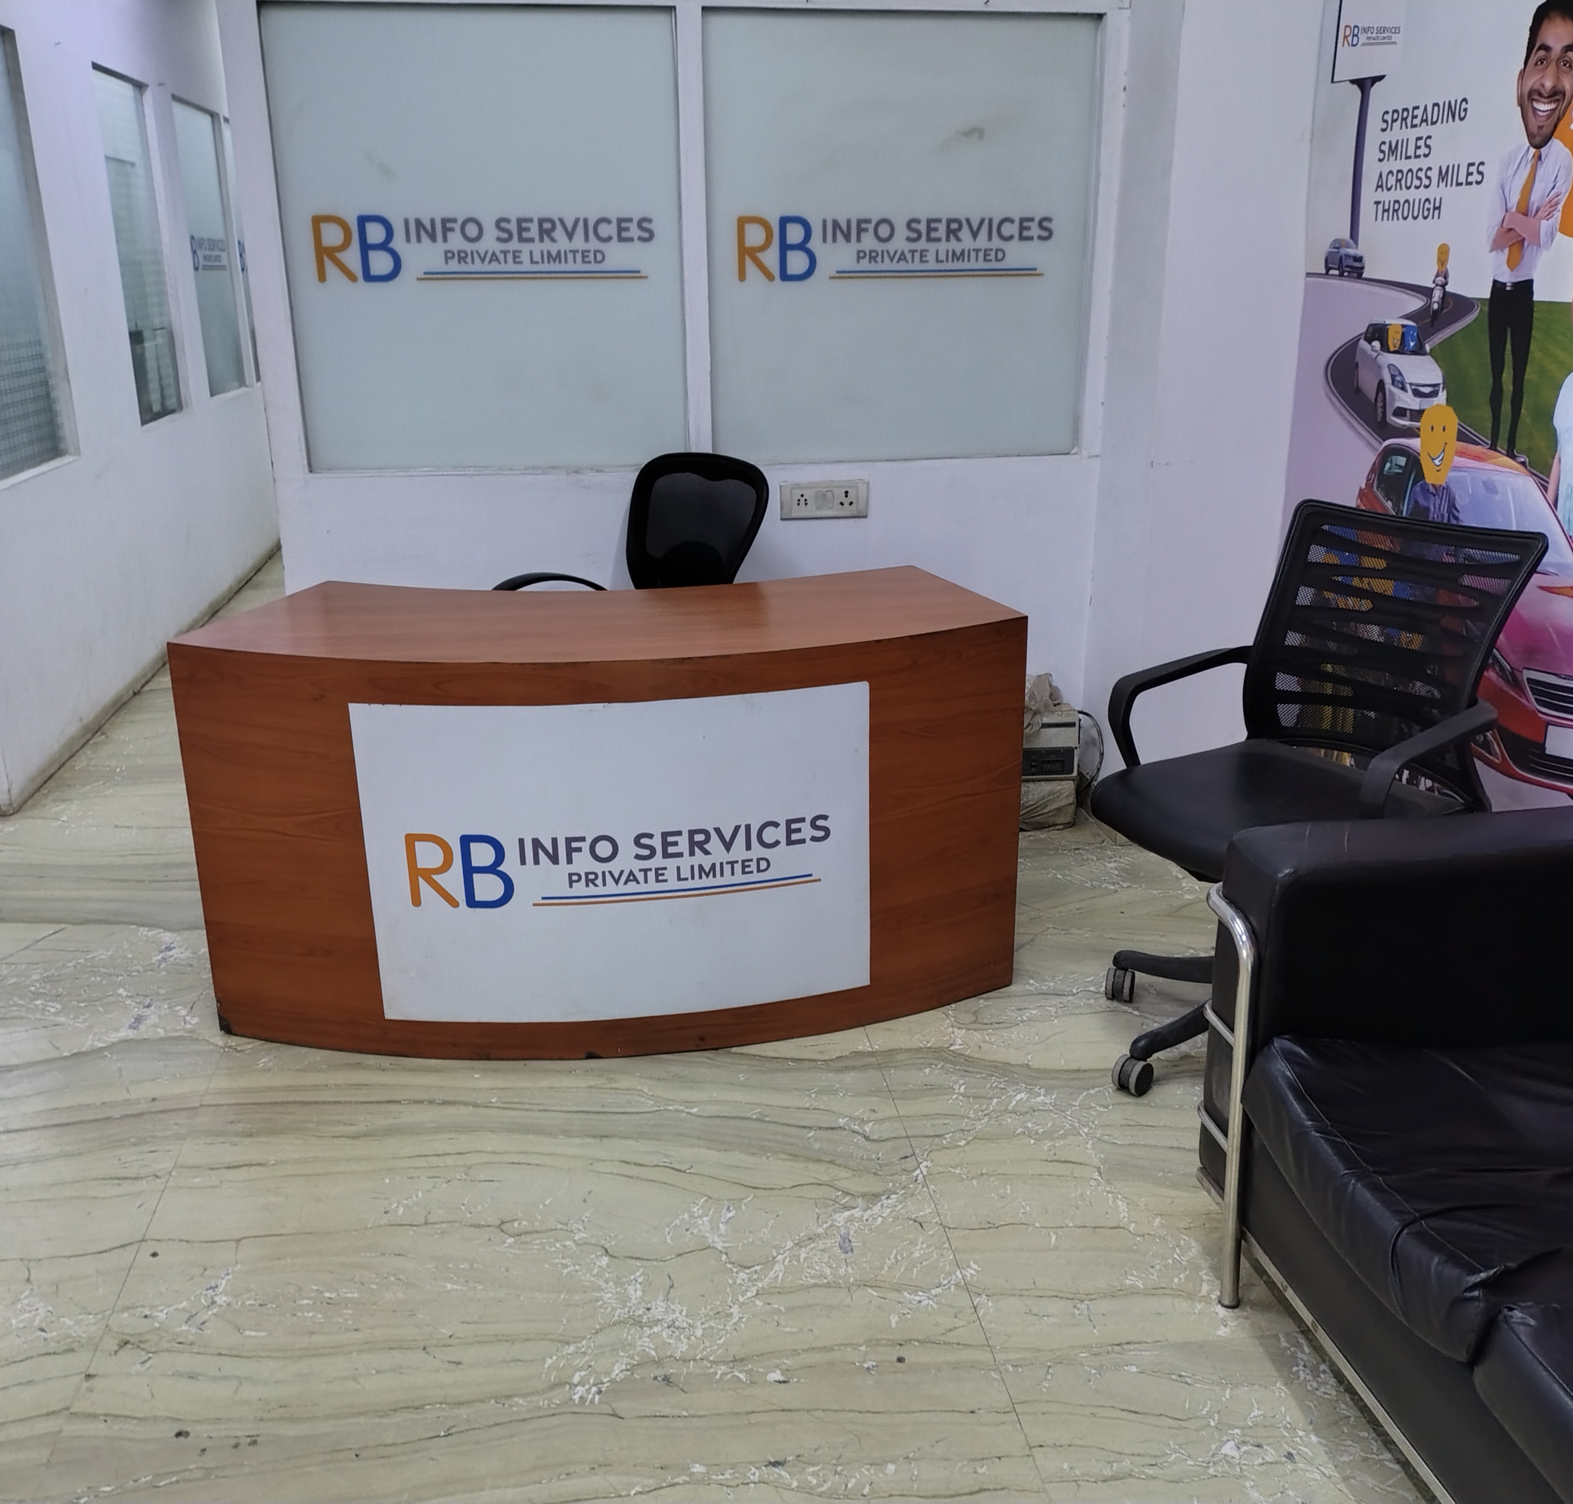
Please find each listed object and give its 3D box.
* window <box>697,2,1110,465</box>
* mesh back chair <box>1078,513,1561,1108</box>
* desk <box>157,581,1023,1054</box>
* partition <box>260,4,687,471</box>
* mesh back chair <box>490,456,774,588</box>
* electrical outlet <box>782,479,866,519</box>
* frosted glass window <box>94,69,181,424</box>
[{"bbox_3d":[0.270,-1.196,3.409,0.912,0.985,0.040,-2,19,-5],"label":"window"},{"bbox_3d":[0.901,0.082,2.555,0.670,0.940,0.600,-14,23,-35],"label":"mesh back chair"},{"bbox_3d":[-0.322,0.095,2.830,1.520,0.757,0.675,-2,19,-5],"label":"desk"},{"bbox_3d":[-0.684,-1.157,3.331,0.908,0.995,0.040,-2,19,-5],"label":"partition"},{"bbox_3d":[-0.394,-0.154,3.237,0.640,0.970,0.610,-16,24,-39],"label":"mesh back chair"},{"bbox_3d":[0.096,-0.618,3.565,0.217,0.091,0.020,-2,19,-5],"label":"electrical outlet"},{"bbox_3d":[-2.372,-1.853,5.360,0.040,1.180,0.680,-3,19,-8],"label":"frosted glass window"}]

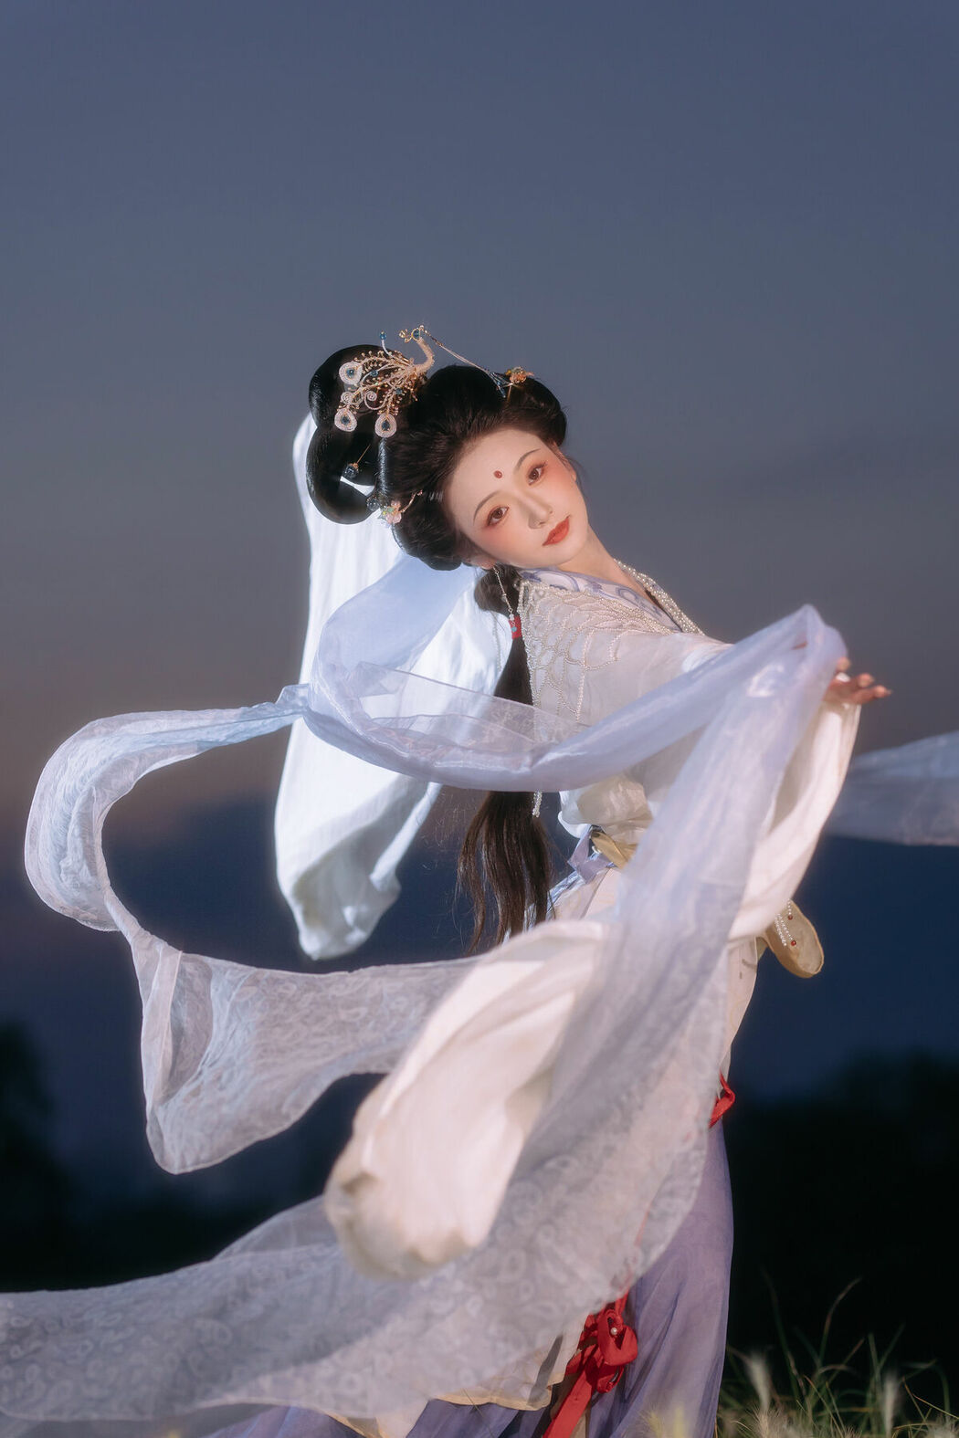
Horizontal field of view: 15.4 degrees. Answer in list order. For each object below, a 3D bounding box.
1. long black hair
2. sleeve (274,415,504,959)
[{"bbox_3d":[-0.047,-0.079,3.980,0.280,0.670,0.260,1,-4,-18],"label":"long black hair"},{"bbox_3d":[-0.106,-0.038,4.250,0.290,0.640,0.300,-1,-5,11],"label":"sleeve"}]

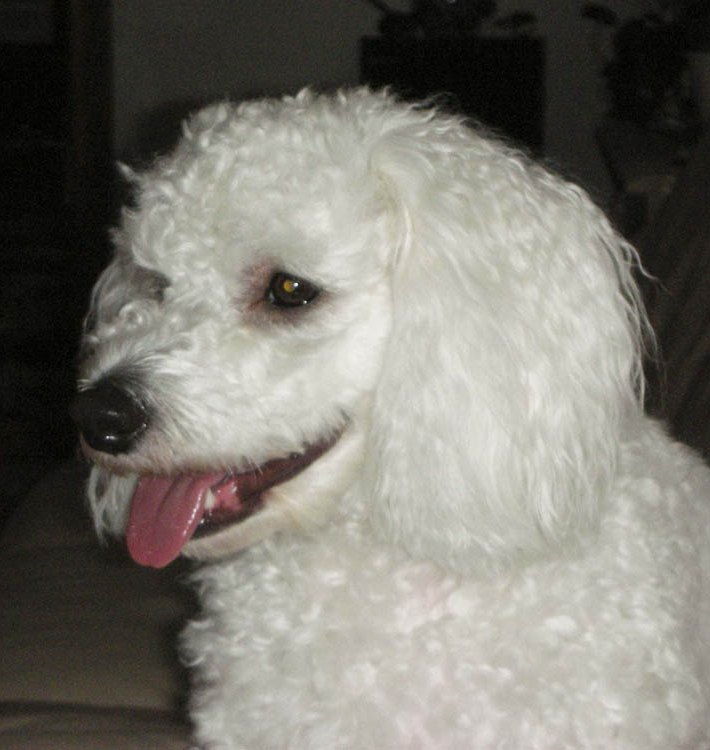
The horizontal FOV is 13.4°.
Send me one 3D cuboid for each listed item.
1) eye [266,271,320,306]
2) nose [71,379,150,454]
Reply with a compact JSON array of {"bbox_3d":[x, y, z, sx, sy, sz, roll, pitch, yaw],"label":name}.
[{"bbox_3d":[-0.021,-0.029,1.000,0.018,0.012,0.011,3,4,27],"label":"eye"},{"bbox_3d":[-0.078,0.013,0.975,0.019,0.024,0.027,-6,9,-44],"label":"nose"}]

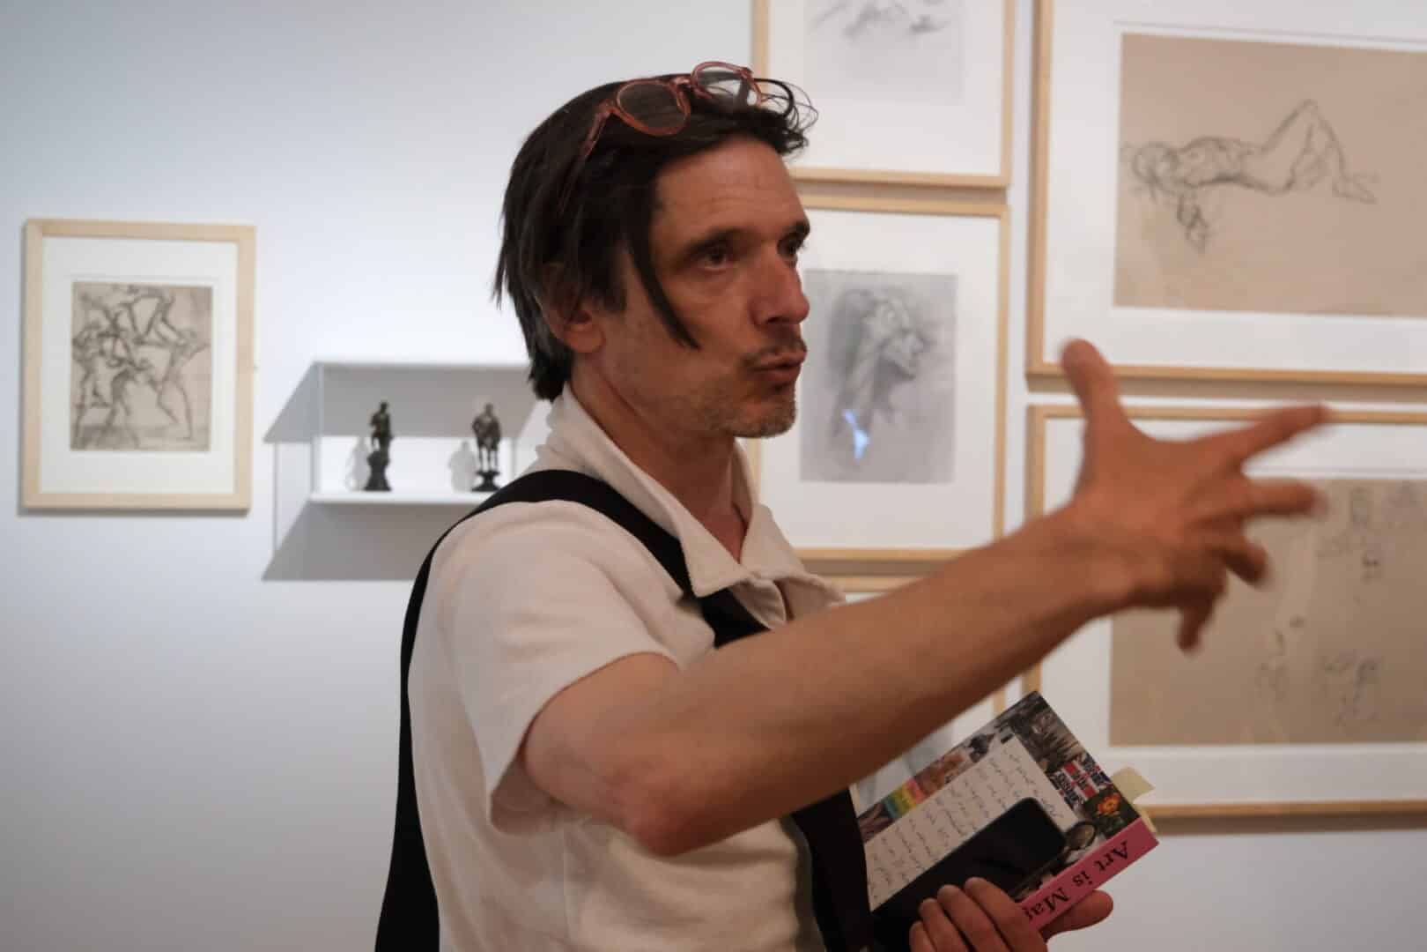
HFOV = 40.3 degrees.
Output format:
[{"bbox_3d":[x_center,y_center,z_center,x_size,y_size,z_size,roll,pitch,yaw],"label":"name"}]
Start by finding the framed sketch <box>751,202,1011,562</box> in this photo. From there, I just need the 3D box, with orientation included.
[{"bbox_3d":[0.255,-0.147,2.997,0.403,0.551,0.035,1,2,-12],"label":"framed sketch"}]

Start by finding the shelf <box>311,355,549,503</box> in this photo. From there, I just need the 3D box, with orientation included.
[{"bbox_3d":[-0.394,-0.064,2.757,0.349,0.195,0.241,1,2,-12],"label":"shelf"}]

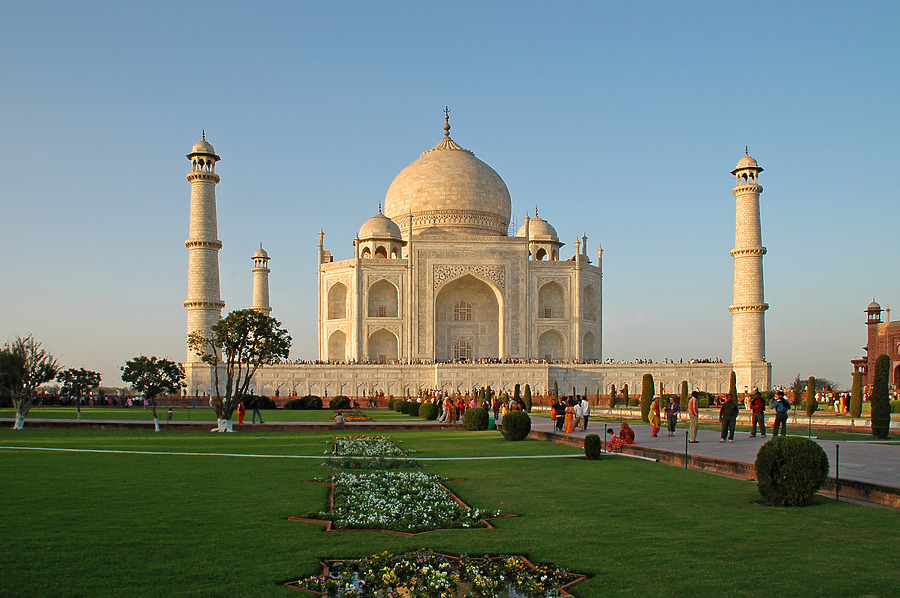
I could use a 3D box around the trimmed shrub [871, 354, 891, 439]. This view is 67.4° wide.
[{"bbox_3d":[17.078,3.872,26.750,0.774,3.298,0.774,0,-9,0],"label":"trimmed shrub"}]

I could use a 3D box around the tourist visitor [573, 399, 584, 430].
[{"bbox_3d":[6.220,5.605,32.514,0.450,1.502,0.480,-2,-9,13],"label":"tourist visitor"}]

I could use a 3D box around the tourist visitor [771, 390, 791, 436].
[{"bbox_3d":[12.284,4.329,25.100,0.660,1.750,0.400,-4,-9,22],"label":"tourist visitor"}]

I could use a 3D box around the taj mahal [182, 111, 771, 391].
[{"bbox_3d":[-0.090,-11.180,157.160,97.000,68.000,97.000,1,-9,-9],"label":"taj mahal"}]

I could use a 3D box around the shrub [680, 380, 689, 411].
[{"bbox_3d":[23.648,9.832,68.000,0.750,3.200,0.750,-1,-9,9],"label":"shrub"}]

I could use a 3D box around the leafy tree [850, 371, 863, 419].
[{"bbox_3d":[28.484,6.729,47.249,0.806,3.281,0.806,0,-9,0],"label":"leafy tree"}]

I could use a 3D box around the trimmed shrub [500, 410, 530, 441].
[{"bbox_3d":[3.119,6.050,32.107,1.381,1.414,1.381,0,-9,0],"label":"trimmed shrub"}]

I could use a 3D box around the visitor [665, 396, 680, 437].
[{"bbox_3d":[9.115,4.820,27.622,0.600,1.610,0.420,-6,-10,30],"label":"visitor"}]

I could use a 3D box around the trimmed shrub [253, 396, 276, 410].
[{"bbox_3d":[-27.510,15.468,100.000,3.500,2.050,3.000,-1,-9,9],"label":"trimmed shrub"}]

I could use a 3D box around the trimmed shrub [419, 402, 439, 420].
[{"bbox_3d":[-1.638,8.699,52.099,1.507,1.311,1.507,0,-9,0],"label":"trimmed shrub"}]

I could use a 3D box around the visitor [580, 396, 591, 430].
[{"bbox_3d":[6.511,5.468,32.400,0.360,1.680,0.480,3,-9,-18],"label":"visitor"}]

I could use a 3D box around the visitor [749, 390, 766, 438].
[{"bbox_3d":[11.720,4.425,25.700,0.580,1.720,0.380,-4,-9,25],"label":"visitor"}]

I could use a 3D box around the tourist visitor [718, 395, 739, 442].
[{"bbox_3d":[9.541,4.094,23.100,0.620,1.660,0.380,-4,-9,23],"label":"tourist visitor"}]

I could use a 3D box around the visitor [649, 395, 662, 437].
[{"bbox_3d":[8.419,4.796,27.626,0.450,1.667,0.500,-2,-9,12],"label":"visitor"}]

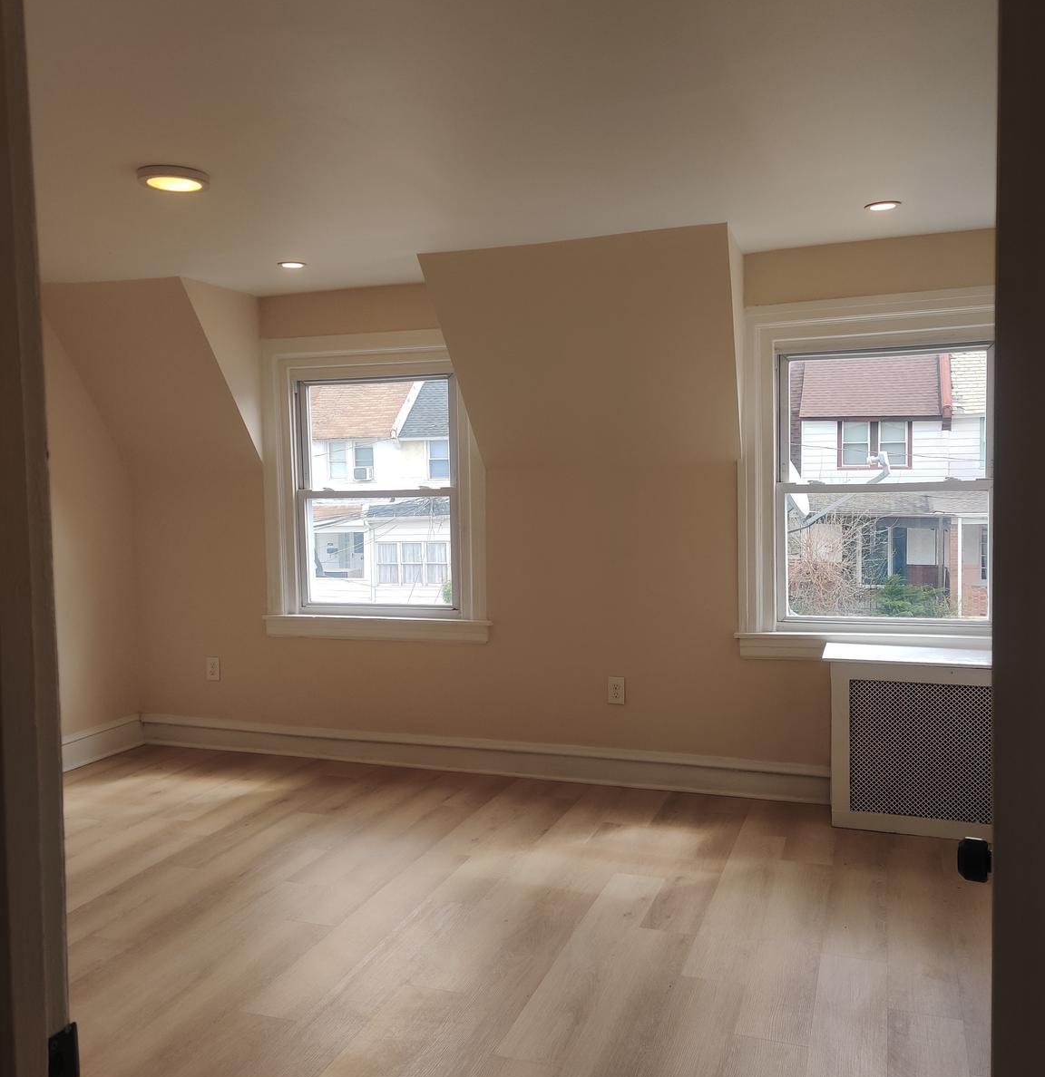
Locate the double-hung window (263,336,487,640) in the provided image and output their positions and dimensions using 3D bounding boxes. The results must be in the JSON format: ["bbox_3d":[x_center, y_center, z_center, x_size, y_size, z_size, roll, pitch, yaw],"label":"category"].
[{"bbox_3d":[-0.719,-0.245,5.166,1.179,1.459,0.118,0,4,20],"label":"double-hung window"}]

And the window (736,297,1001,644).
[{"bbox_3d":[1.453,-0.229,4.382,1.179,1.473,0.118,0,4,20],"label":"window"}]

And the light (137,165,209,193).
[{"bbox_3d":[-1.022,-1.054,3.188,0.200,0.028,0.200,-1,3,0],"label":"light"}]

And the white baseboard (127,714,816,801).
[{"bbox_3d":[-0.351,1.011,5.104,3.477,0.162,0.029,0,4,20],"label":"white baseboard"}]

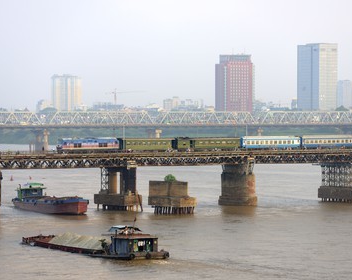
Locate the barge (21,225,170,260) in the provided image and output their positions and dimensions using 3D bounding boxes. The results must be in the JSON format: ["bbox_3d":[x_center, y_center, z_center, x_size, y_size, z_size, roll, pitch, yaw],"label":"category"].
[{"bbox_3d":[-14.485,16.644,311.037,6.692,5.400,40.417,-1,1,-31],"label":"barge"}]

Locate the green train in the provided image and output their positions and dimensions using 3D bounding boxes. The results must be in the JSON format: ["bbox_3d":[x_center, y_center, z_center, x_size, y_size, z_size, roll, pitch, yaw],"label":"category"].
[{"bbox_3d":[-5.865,1.471,448.957,54.000,3.950,2.900,-1,1,-37],"label":"green train"}]

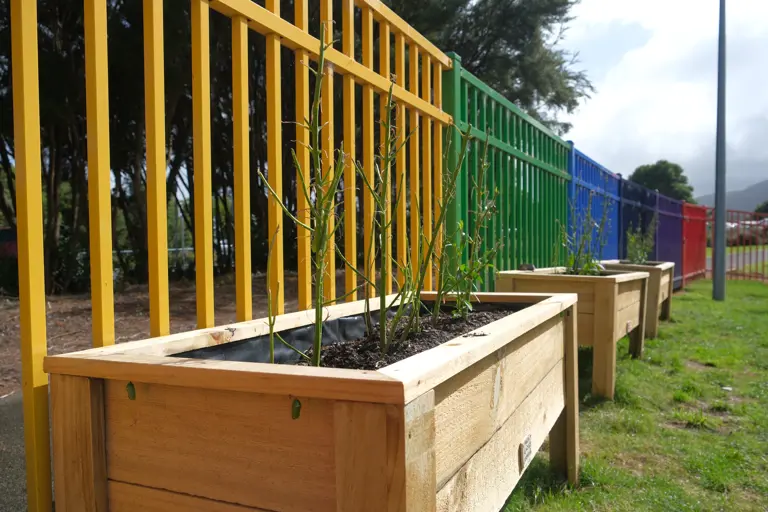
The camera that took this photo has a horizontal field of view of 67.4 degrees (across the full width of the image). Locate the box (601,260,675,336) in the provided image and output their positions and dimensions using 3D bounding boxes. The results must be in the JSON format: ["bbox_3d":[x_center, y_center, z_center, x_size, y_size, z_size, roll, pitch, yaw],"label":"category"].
[{"bbox_3d":[2.944,0.459,6.796,0.723,0.724,1.590,3,3,31],"label":"box"}]

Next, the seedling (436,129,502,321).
[{"bbox_3d":[0.308,-0.102,2.052,0.228,0.663,0.220,0,2,0],"label":"seedling"}]

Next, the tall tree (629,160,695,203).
[{"bbox_3d":[21.680,-3.981,45.000,5.900,6.959,5.700,0,2,26],"label":"tall tree"}]

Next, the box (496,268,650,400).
[{"bbox_3d":[1.428,0.482,4.184,0.723,0.710,1.590,1,0,31],"label":"box"}]

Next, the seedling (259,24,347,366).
[{"bbox_3d":[-0.175,-0.129,1.238,0.189,0.737,0.200,0,2,0],"label":"seedling"}]

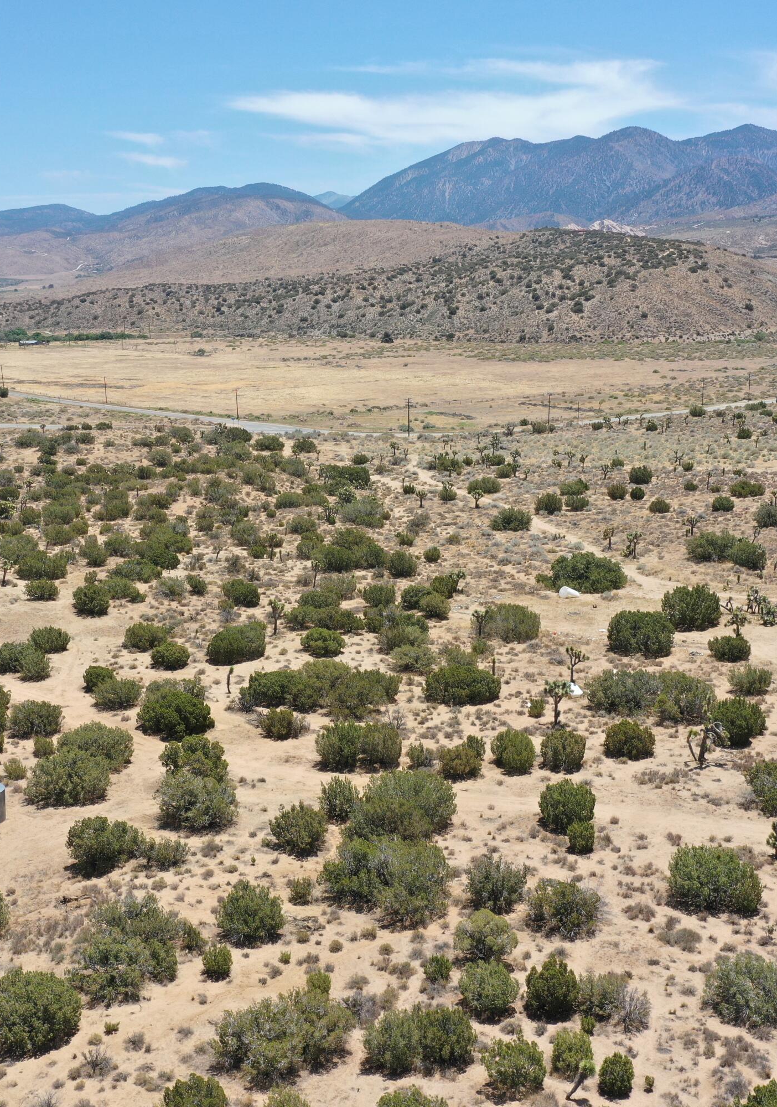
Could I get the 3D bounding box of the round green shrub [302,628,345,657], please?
[{"bbox_3d":[-6.644,9.258,133.662,4.559,2.678,4.559,0,11,0],"label":"round green shrub"}]

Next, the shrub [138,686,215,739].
[{"bbox_3d":[-18.610,13.890,112.910,6.740,4.150,5.730,-2,11,-10],"label":"shrub"}]

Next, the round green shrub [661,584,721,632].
[{"bbox_3d":[35.310,6.220,150.000,6.770,5.230,5.760,3,11,13],"label":"round green shrub"}]

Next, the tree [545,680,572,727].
[{"bbox_3d":[15.280,13.400,115.690,2.490,4.060,2.360,1,11,8],"label":"tree"}]

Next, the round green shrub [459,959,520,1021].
[{"bbox_3d":[5.075,22.041,65.227,3.004,2.698,3.004,0,11,0],"label":"round green shrub"}]

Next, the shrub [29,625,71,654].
[{"bbox_3d":[-35.335,8.950,135.065,4.198,2.768,4.198,0,11,0],"label":"shrub"}]

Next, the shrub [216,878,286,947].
[{"bbox_3d":[-7.826,20.298,72.865,3.854,3.317,3.854,0,11,0],"label":"shrub"}]

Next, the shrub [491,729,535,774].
[{"bbox_3d":[10.090,15.860,104.310,3.660,3.520,3.480,1,11,6],"label":"shrub"}]

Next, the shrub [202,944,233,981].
[{"bbox_3d":[-9.100,21.807,68.903,1.645,1.806,1.645,0,11,0],"label":"shrub"}]

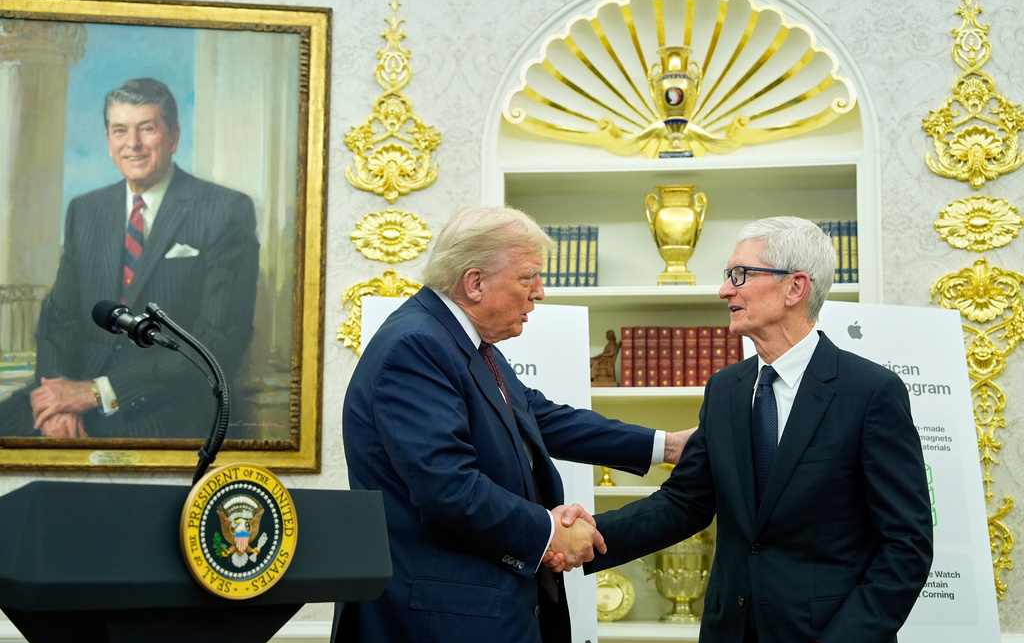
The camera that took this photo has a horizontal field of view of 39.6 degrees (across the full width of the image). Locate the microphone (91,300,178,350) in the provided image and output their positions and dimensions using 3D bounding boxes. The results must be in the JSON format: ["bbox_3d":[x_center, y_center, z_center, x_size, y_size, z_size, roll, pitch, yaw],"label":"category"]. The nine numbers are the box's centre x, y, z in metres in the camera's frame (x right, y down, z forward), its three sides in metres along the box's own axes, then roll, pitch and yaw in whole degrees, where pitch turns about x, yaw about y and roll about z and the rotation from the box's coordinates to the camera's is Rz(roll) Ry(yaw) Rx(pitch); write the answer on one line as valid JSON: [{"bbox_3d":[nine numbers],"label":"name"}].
[{"bbox_3d":[-0.588,0.008,2.220,0.210,0.060,0.052,16,5,42],"label":"microphone"}]

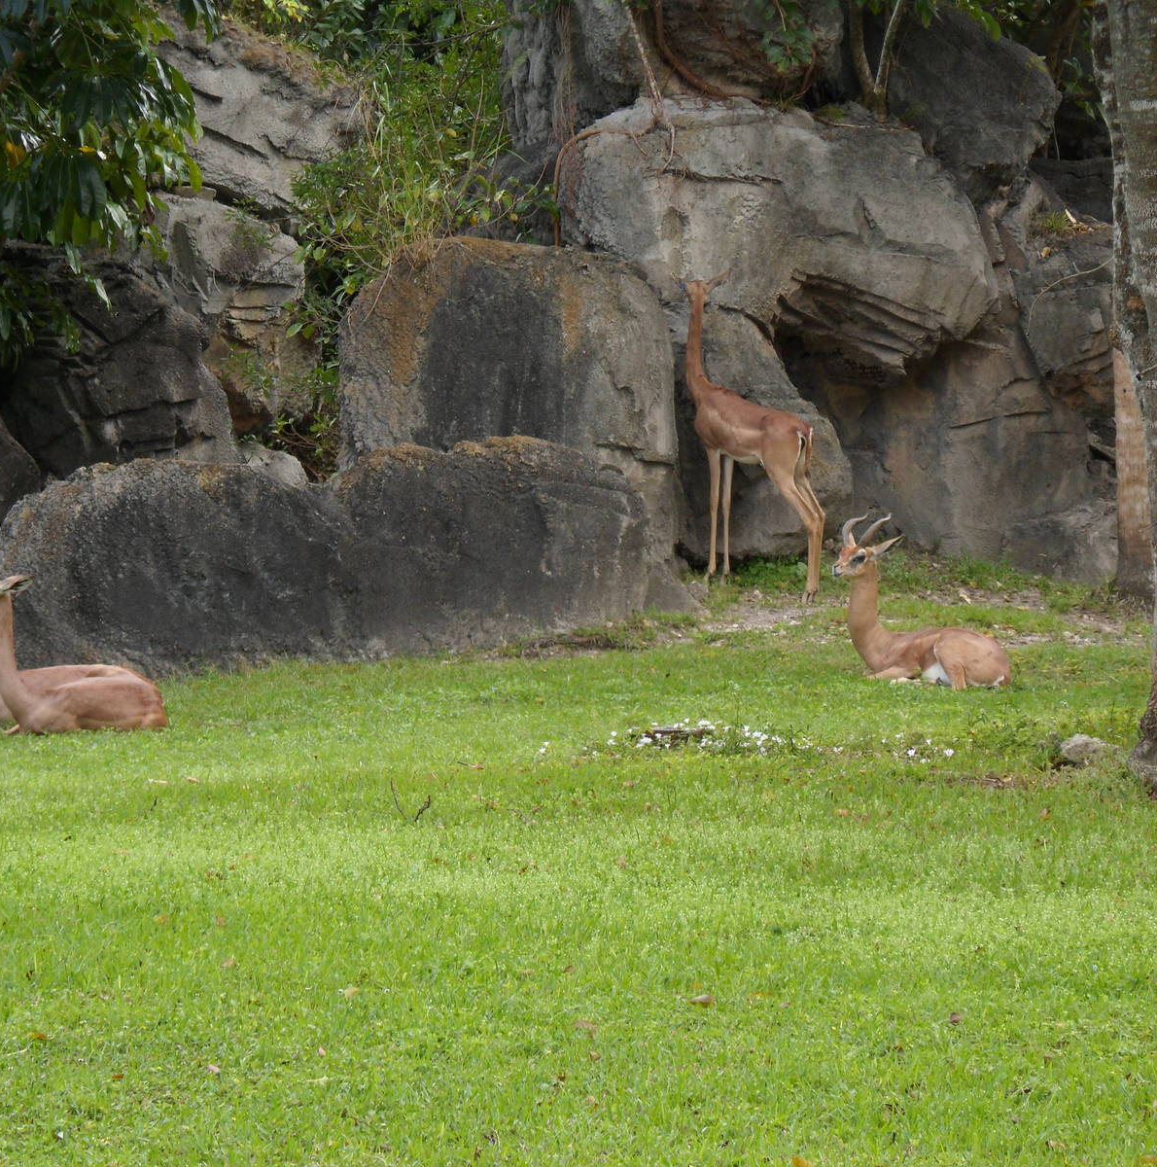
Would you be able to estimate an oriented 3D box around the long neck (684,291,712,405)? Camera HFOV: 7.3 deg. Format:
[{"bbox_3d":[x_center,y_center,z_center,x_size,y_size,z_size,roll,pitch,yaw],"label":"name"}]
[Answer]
[{"bbox_3d":[0.577,-1.135,43.500,0.090,0.530,0.140,-1,2,-37],"label":"long neck"}]

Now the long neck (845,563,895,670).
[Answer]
[{"bbox_3d":[1.308,0.150,40.500,0.210,0.475,0.130,0,2,-12],"label":"long neck"}]

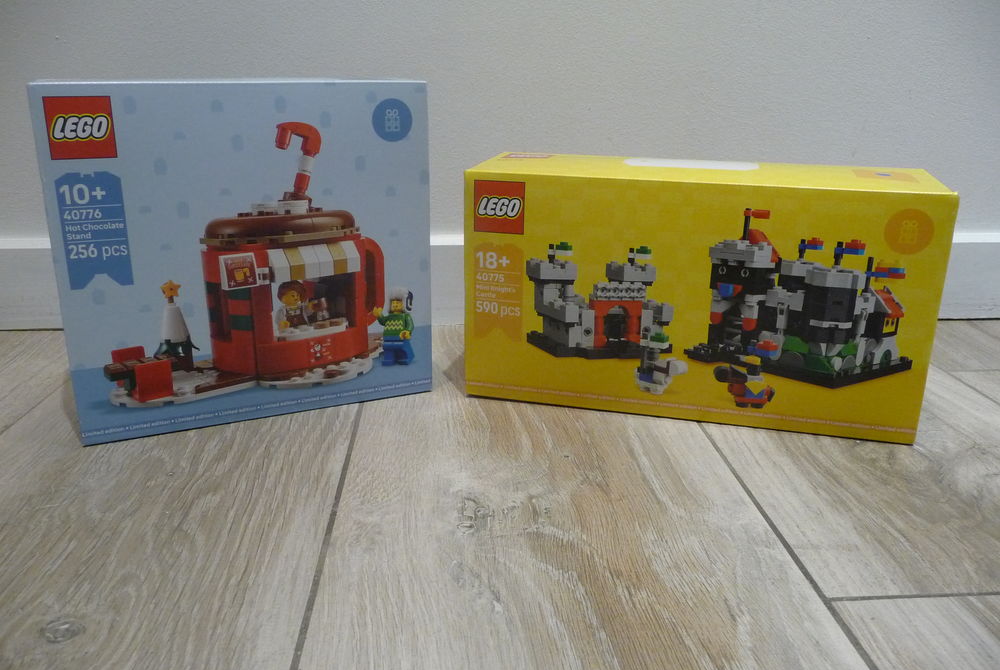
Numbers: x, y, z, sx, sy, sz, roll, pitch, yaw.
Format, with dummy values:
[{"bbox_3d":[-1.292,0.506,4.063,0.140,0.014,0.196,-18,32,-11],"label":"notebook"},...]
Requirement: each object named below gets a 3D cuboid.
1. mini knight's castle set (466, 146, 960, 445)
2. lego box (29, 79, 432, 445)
[{"bbox_3d":[0.117,-0.030,0.503,0.262,0.141,0.089,5,19,14],"label":"mini knight's castle set"},{"bbox_3d":[-0.149,-0.052,0.483,0.202,0.191,0.072,-8,20,-24],"label":"lego box"}]

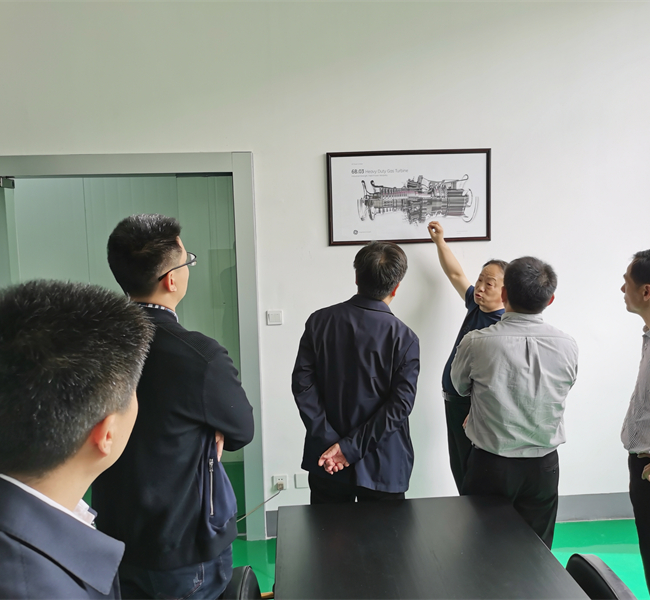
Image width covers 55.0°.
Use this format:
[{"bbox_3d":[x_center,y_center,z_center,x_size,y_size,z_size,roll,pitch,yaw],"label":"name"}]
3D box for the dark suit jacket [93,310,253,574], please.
[{"bbox_3d":[-0.429,0.342,1.712,0.530,0.690,0.370,2,7,31],"label":"dark suit jacket"}]

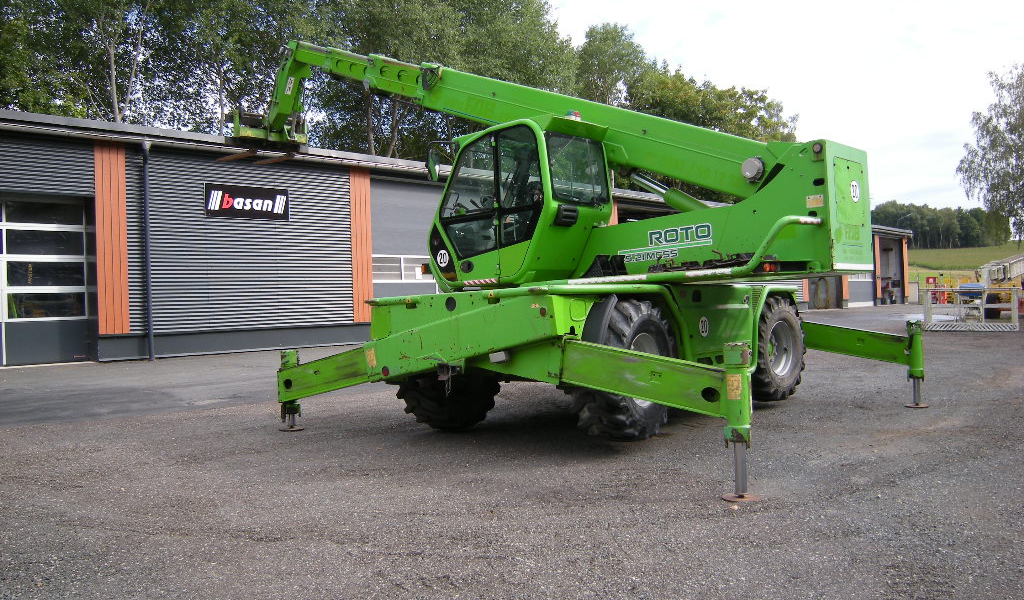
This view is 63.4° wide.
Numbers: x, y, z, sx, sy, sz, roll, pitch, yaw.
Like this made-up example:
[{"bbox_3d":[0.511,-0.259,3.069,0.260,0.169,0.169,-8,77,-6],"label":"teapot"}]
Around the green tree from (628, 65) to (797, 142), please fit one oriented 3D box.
[{"bbox_3d":[12.802,-7.106,52.067,10.300,15.363,9.800,-2,0,0],"label":"green tree"}]

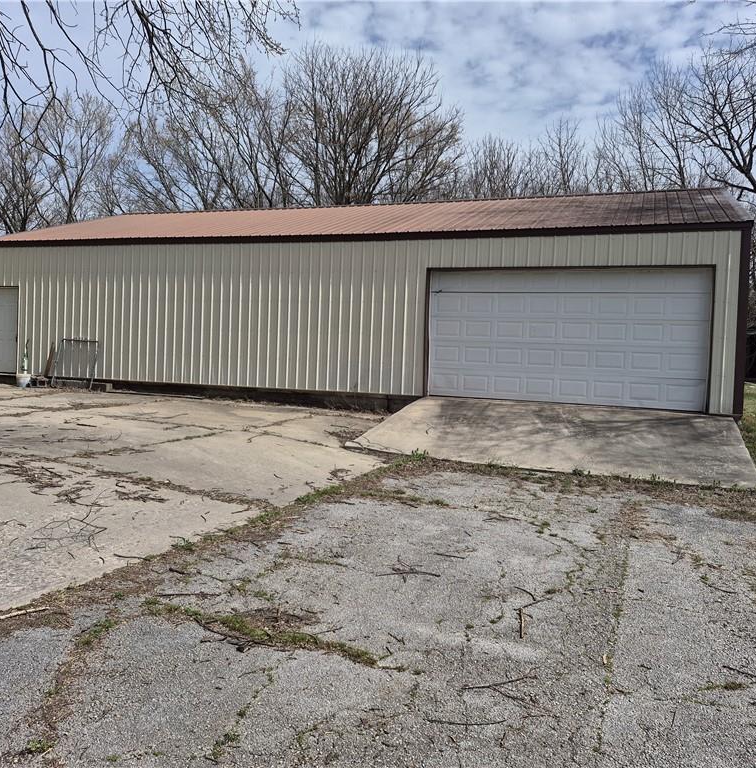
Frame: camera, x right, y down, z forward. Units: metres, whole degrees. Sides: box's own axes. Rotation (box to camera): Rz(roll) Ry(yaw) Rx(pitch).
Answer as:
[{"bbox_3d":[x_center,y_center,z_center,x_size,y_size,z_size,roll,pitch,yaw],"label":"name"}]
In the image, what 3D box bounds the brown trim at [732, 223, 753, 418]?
[{"bbox_3d":[6.029,-1.049,11.236,0.160,3.190,0.120,3,3,19],"label":"brown trim"}]

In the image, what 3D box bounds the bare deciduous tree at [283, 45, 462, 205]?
[{"bbox_3d":[-0.509,-7.581,30.114,8.000,14.777,8.000,2,2,0],"label":"bare deciduous tree"}]

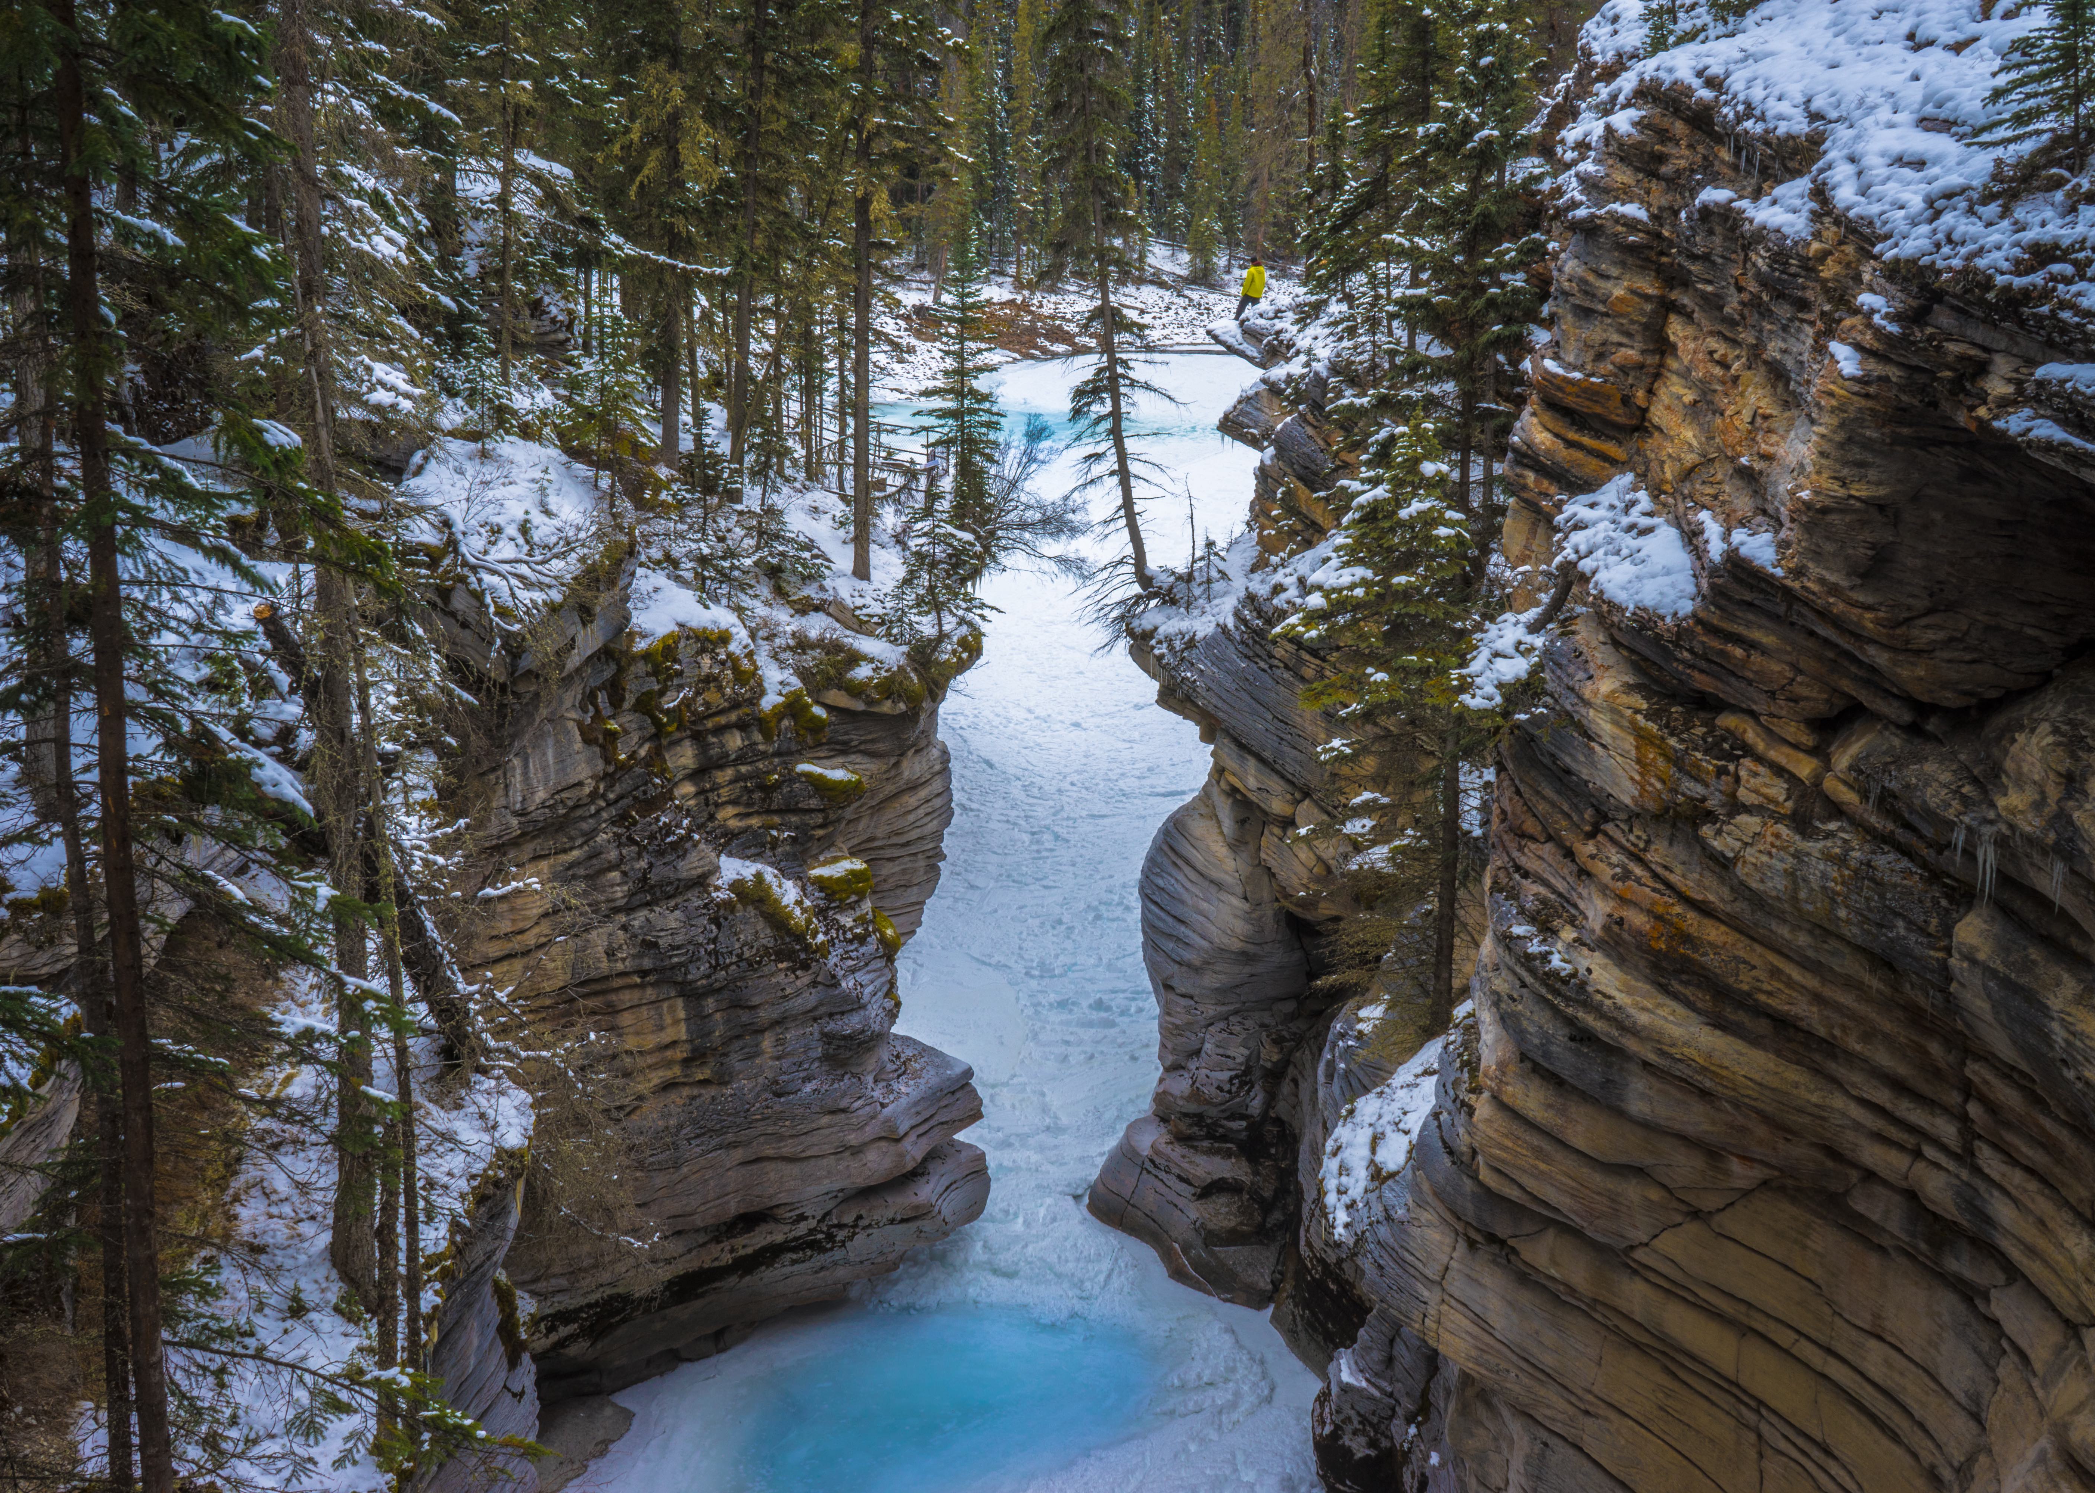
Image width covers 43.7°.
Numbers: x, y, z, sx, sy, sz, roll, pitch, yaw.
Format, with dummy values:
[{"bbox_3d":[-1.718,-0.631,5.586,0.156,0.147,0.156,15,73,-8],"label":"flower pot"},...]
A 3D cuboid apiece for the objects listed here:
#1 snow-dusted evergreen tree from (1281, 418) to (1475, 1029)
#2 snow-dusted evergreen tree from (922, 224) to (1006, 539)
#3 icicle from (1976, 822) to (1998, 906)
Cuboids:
[{"bbox_3d":[4.279,-0.199,33.810,2.513,8.093,2.513,1,13,0],"label":"snow-dusted evergreen tree"},{"bbox_3d":[-1.455,-6.353,45.748,1.471,5.516,1.471,1,13,0],"label":"snow-dusted evergreen tree"},{"bbox_3d":[7.564,0.959,21.034,0.183,0.672,0.146,1,13,0],"label":"icicle"}]

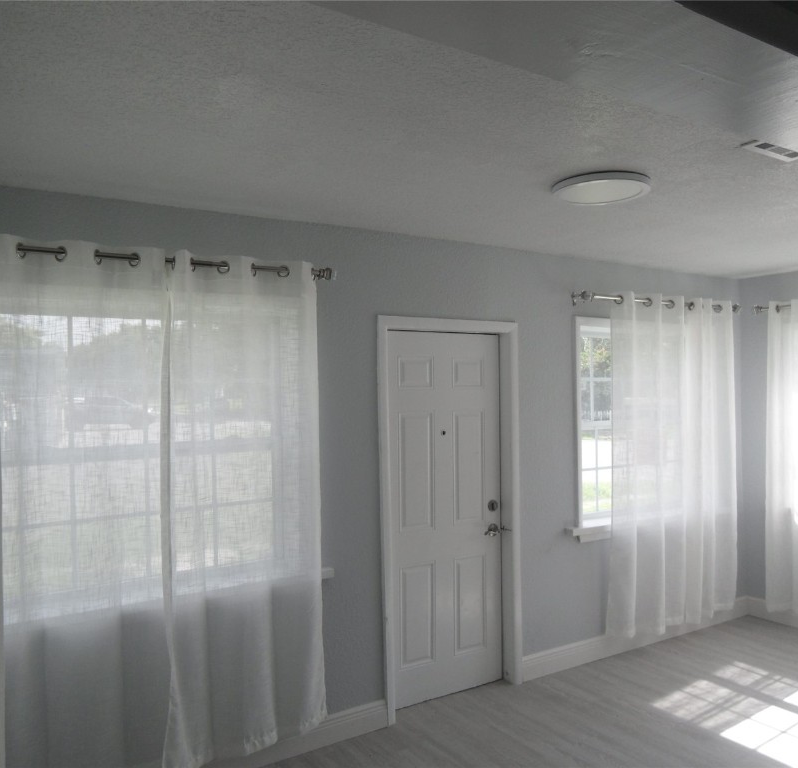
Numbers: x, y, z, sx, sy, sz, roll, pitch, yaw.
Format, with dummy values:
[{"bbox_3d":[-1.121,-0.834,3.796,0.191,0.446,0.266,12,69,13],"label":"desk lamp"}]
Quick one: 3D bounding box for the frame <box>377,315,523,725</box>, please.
[{"bbox_3d":[0.282,0.688,3.865,0.921,2.072,0.140,0,-1,-33],"label":"frame"}]

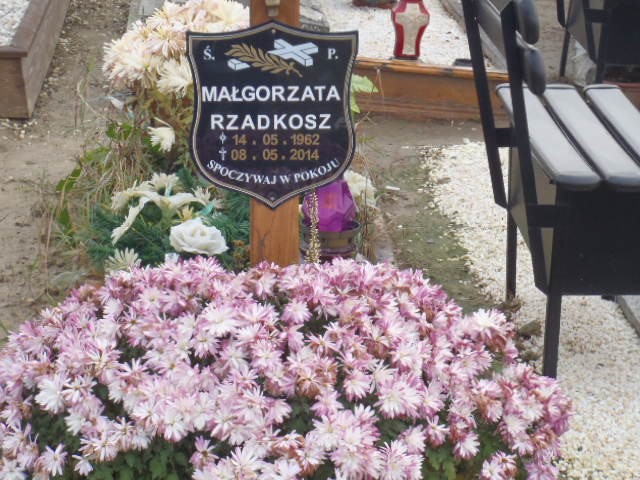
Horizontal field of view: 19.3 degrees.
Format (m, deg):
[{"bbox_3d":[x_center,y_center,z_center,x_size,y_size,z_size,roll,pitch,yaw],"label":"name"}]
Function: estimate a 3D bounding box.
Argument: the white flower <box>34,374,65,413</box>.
[{"bbox_3d":[-0.406,0.230,2.830,0.047,0.052,0.034,6,22,14],"label":"white flower"}]

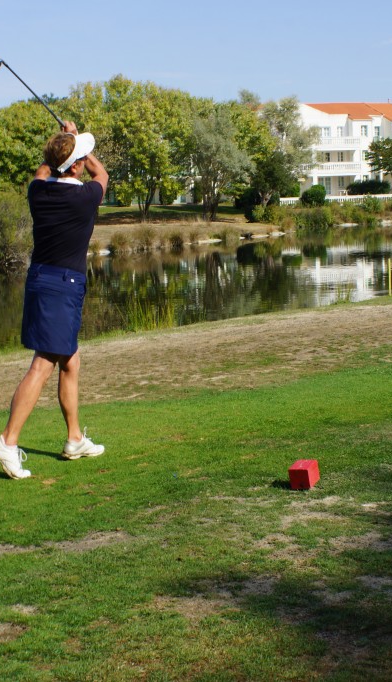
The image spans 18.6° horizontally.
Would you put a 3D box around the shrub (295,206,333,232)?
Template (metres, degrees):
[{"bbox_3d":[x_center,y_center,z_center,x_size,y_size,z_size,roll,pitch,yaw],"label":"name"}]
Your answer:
[{"bbox_3d":[9.923,-10.174,100.000,3.300,2.200,2.800,-2,7,0],"label":"shrub"}]

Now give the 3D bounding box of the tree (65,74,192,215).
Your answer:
[{"bbox_3d":[-5.814,-17.176,106.000,10.800,12.000,9.500,-2,7,0],"label":"tree"}]

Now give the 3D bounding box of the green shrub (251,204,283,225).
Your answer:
[{"bbox_3d":[5.904,-10.593,100.000,2.600,1.700,2.200,-2,7,0],"label":"green shrub"}]

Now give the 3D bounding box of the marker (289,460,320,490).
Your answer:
[{"bbox_3d":[0.489,0.602,5.393,0.097,0.097,0.097,-2,19,32],"label":"marker"}]

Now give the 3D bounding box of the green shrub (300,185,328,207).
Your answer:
[{"bbox_3d":[12.201,-15.056,124.000,2.700,2.300,2.600,-2,6,0],"label":"green shrub"}]

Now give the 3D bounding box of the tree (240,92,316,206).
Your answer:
[{"bbox_3d":[8.181,-18.664,117.000,7.300,11.100,7.000,-2,6,0],"label":"tree"}]

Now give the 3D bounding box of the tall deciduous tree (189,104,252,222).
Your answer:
[{"bbox_3d":[2.093,-15.246,102.000,5.500,9.900,5.200,-2,7,0],"label":"tall deciduous tree"}]

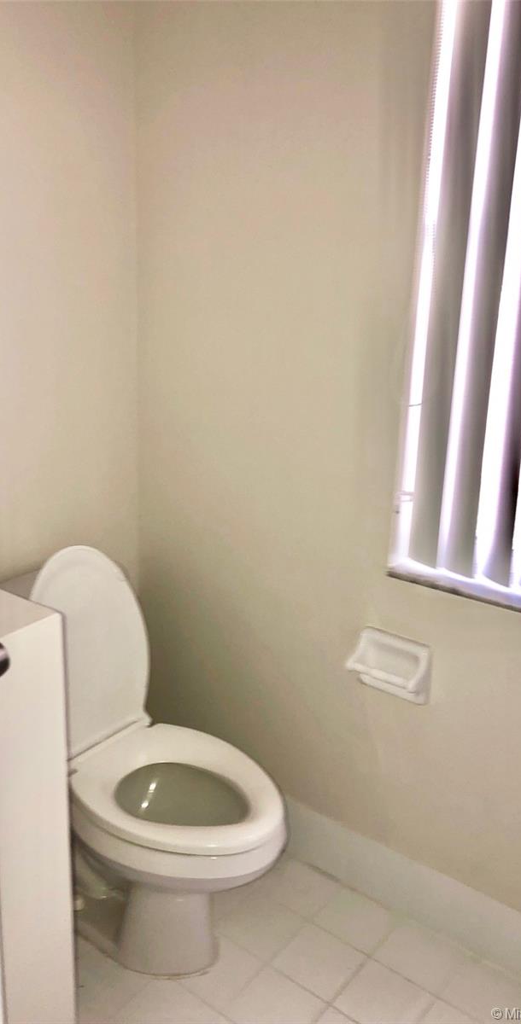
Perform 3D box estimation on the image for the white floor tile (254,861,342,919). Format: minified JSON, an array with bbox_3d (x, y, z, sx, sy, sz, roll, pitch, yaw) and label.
[{"bbox_3d":[0.095,0.904,1.982,0.153,0.010,0.145,14,19,36],"label":"white floor tile"}]

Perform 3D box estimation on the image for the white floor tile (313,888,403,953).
[{"bbox_3d":[0.219,0.933,1.889,0.153,0.010,0.145,14,19,36],"label":"white floor tile"}]

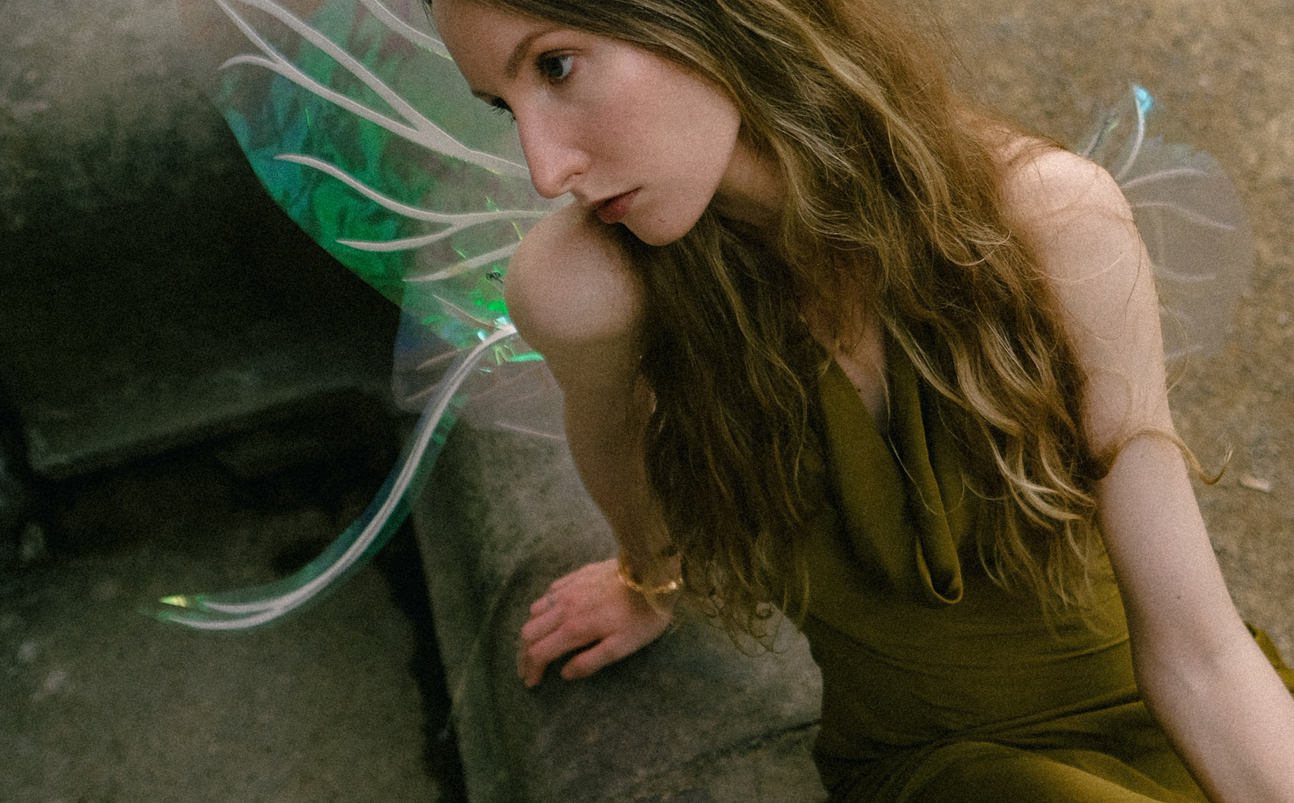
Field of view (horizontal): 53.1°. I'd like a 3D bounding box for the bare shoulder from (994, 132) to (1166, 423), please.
[{"bbox_3d":[0.298,-0.083,0.885,0.120,0.190,0.120,-23,19,-22],"label":"bare shoulder"}]

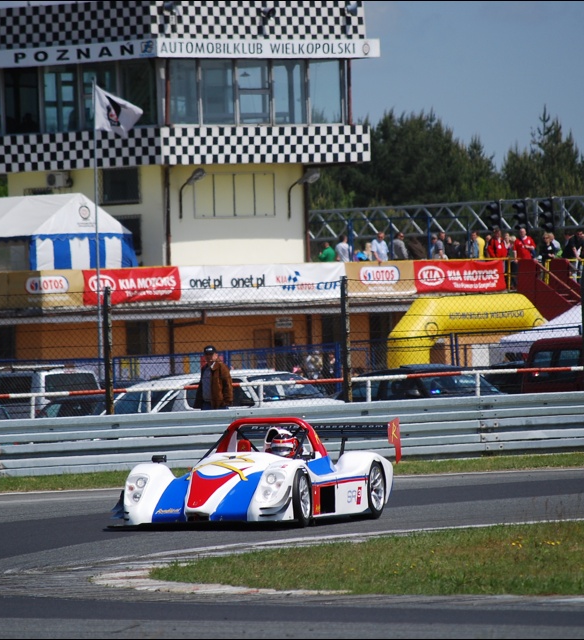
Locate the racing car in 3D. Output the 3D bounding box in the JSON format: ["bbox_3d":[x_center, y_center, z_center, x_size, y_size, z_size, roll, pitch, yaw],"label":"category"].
[{"bbox_3d":[-0.364,1.487,78.300,1.800,1.050,4.050,-2,0,18],"label":"racing car"}]

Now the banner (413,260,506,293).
[{"bbox_3d":[5.153,-1.337,243.193,0.050,0.991,4.045,-2,0,45],"label":"banner"}]

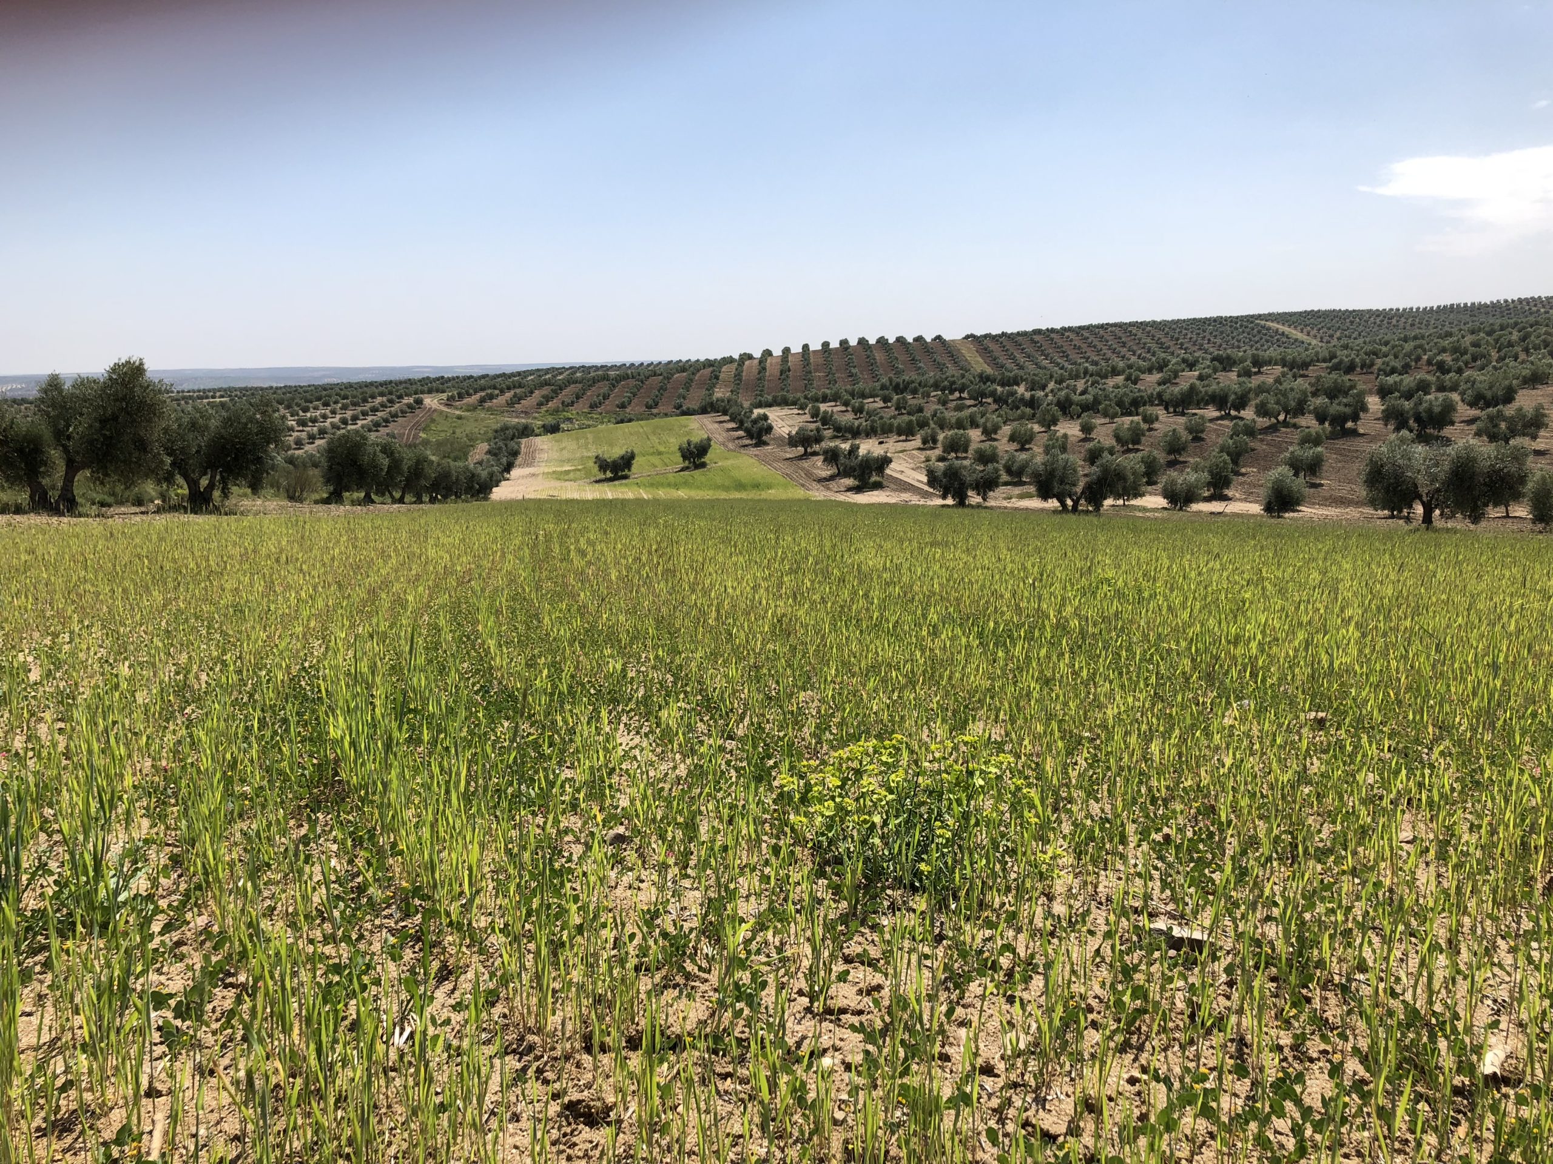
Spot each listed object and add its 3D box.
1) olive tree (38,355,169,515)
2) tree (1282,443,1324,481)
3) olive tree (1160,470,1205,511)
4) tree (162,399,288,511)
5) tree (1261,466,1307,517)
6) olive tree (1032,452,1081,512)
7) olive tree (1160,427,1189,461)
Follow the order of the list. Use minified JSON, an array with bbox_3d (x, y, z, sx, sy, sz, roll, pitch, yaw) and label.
[{"bbox_3d":[-19.297,-4.190,36.000,3.480,4.360,3.480,-6,11,-28],"label":"olive tree"},{"bbox_3d":[30.180,-6.867,72.000,2.250,2.190,2.250,4,11,22],"label":"tree"},{"bbox_3d":[20.999,-4.740,65.000,2.150,2.140,2.150,3,10,18],"label":"olive tree"},{"bbox_3d":[-16.259,-3.752,37.000,3.380,3.310,3.380,-5,11,-23],"label":"tree"},{"bbox_3d":[23.415,-4.159,58.000,1.930,2.390,1.930,3,11,22],"label":"tree"},{"bbox_3d":[15.072,-5.418,68.000,2.700,3.290,2.700,2,10,12],"label":"olive tree"},{"bbox_3d":[28.554,-9.866,90.000,1.990,2.420,1.990,3,10,17],"label":"olive tree"}]

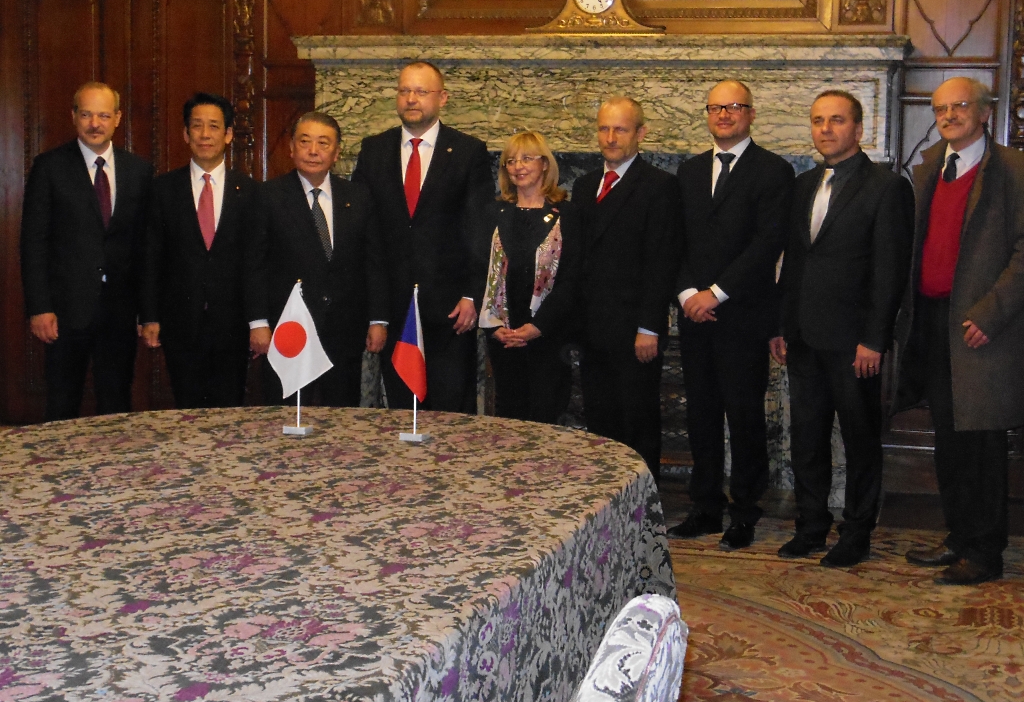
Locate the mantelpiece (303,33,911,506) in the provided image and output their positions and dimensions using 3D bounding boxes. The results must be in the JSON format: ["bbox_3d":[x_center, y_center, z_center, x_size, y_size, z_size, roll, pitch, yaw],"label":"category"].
[{"bbox_3d":[0.371,-0.397,7.763,2.740,2.040,0.480,3,6,14],"label":"mantelpiece"}]

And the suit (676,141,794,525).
[{"bbox_3d":[0.887,-0.053,6.696,0.500,1.540,0.330,5,7,30],"label":"suit"}]

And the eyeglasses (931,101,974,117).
[{"bbox_3d":[1.602,-0.874,6.062,0.140,0.042,0.140,-6,1,39],"label":"eyeglasses"}]

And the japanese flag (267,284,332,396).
[{"bbox_3d":[-0.551,-0.031,4.390,0.165,0.305,0.060,3,6,14],"label":"japanese flag"}]

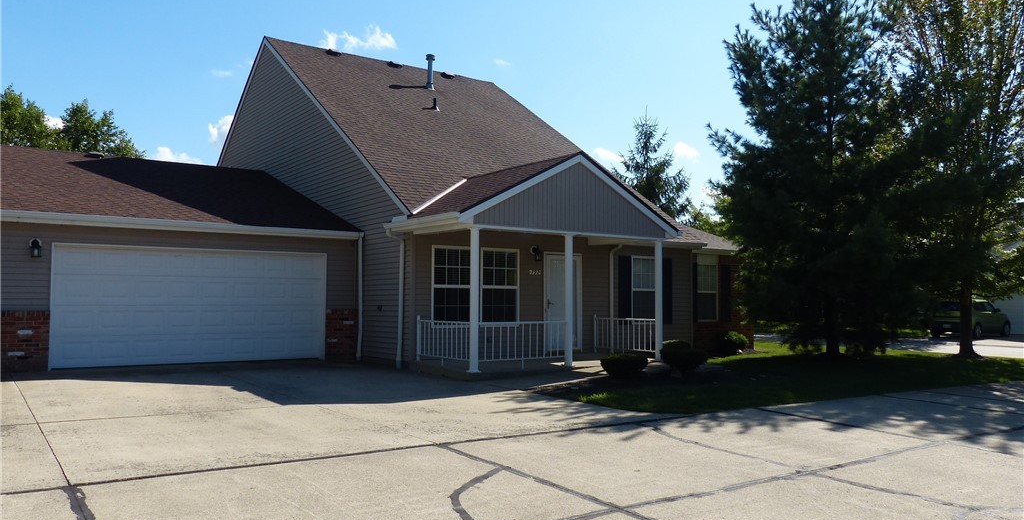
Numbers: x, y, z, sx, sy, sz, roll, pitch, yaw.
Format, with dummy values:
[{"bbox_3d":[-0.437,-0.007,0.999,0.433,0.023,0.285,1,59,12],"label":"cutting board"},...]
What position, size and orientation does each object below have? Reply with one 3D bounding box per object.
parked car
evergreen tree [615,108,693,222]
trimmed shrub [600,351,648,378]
[{"bbox_3d":[20.100,2.580,32.500,4.150,1.620,1.800,2,-4,-37],"label":"parked car"},{"bbox_3d":[6.420,-1.700,33.300,4.500,10.200,4.500,0,-3,0],"label":"evergreen tree"},{"bbox_3d":[1.920,1.780,12.600,0.820,0.480,0.800,0,-3,0],"label":"trimmed shrub"}]

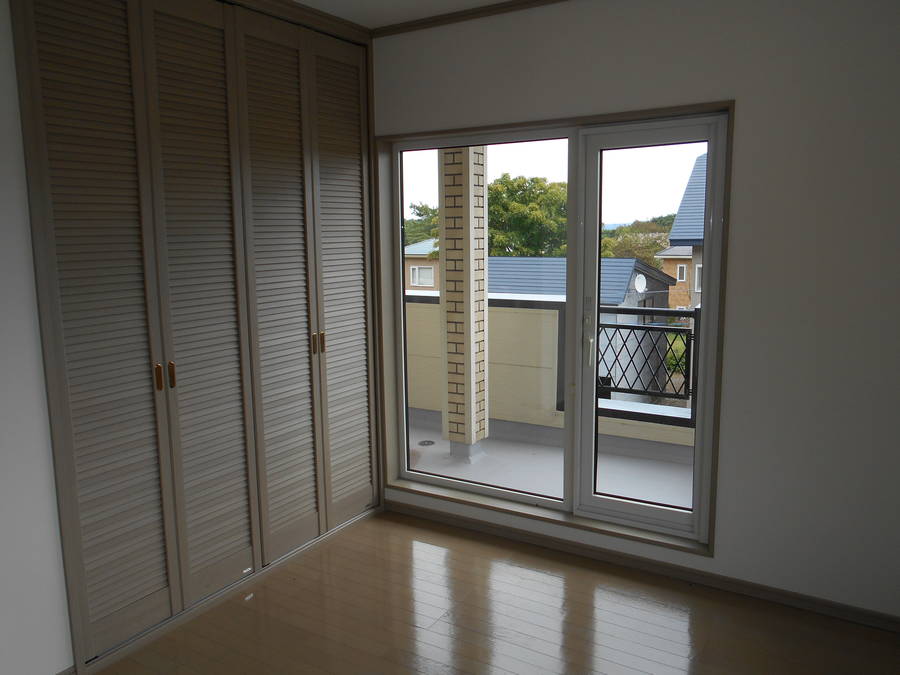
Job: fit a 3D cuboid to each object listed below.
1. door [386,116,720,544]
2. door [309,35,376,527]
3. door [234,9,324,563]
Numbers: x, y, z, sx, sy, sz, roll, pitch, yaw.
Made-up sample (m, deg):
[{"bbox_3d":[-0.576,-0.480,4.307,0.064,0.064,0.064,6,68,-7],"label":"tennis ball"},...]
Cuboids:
[{"bbox_3d":[0.401,-0.052,3.123,1.600,1.746,0.090,4,10,31],"label":"door"},{"bbox_3d":[-0.514,-0.233,3.285,0.035,2.313,0.395,4,10,31],"label":"door"},{"bbox_3d":[-0.725,-0.180,2.947,0.035,2.312,0.409,4,10,31],"label":"door"}]

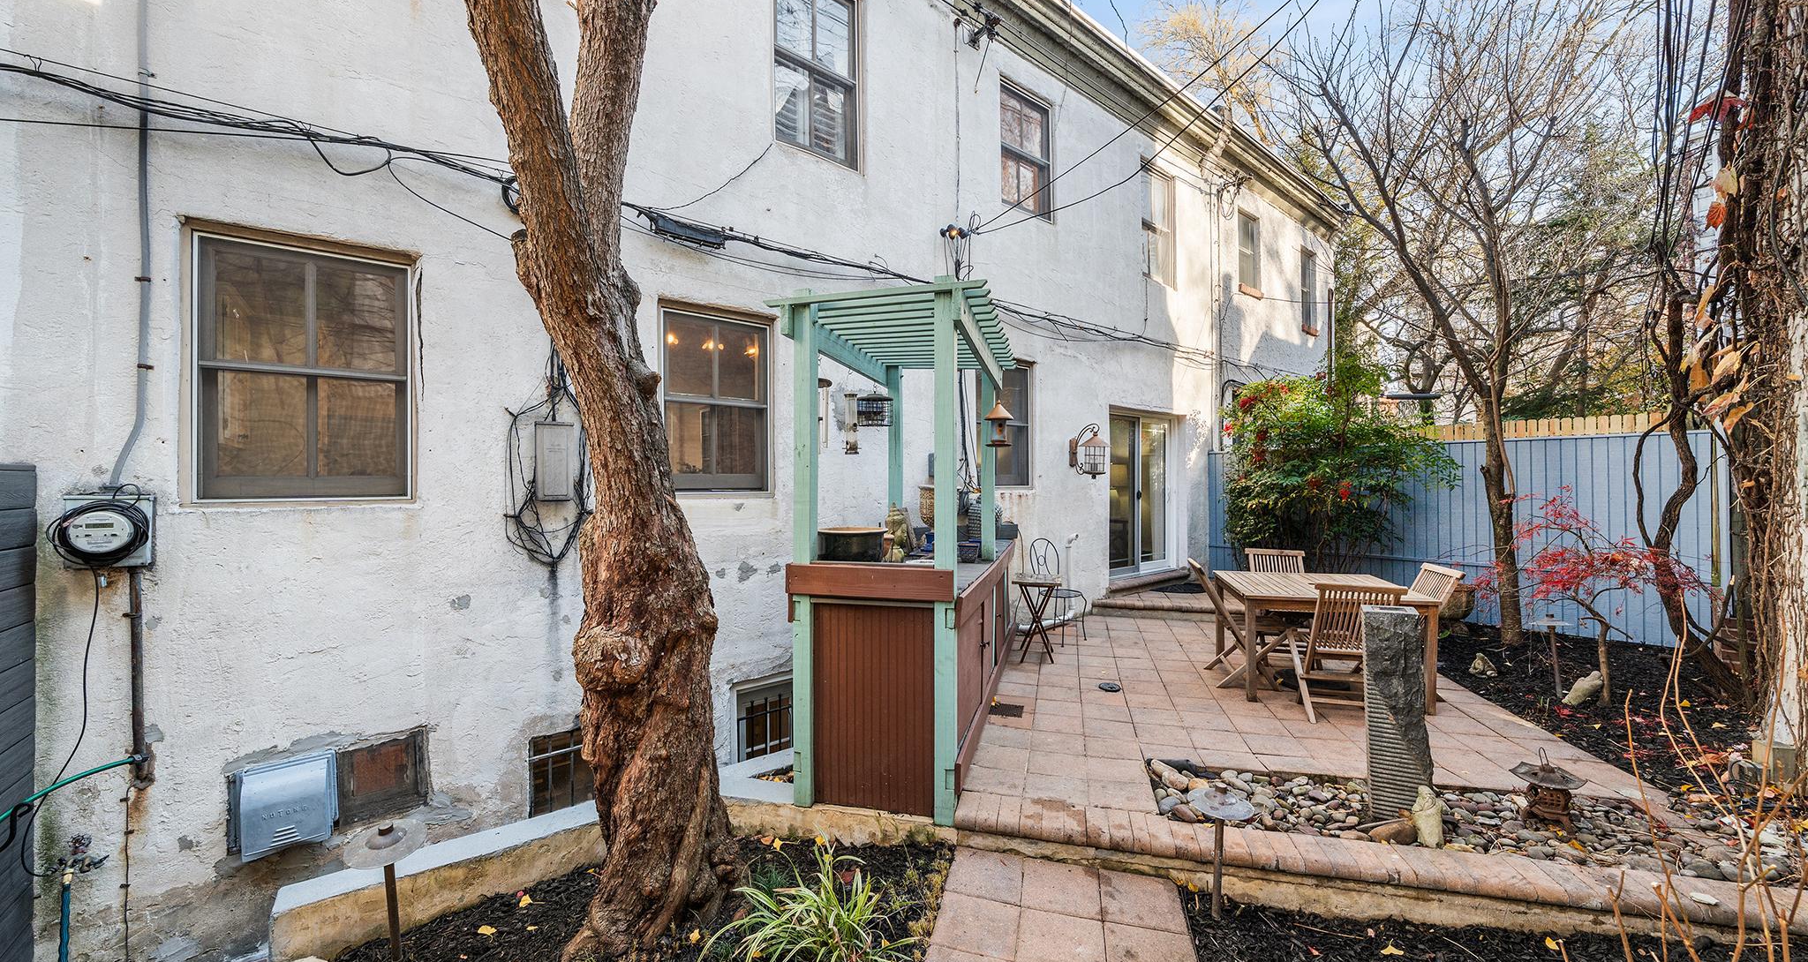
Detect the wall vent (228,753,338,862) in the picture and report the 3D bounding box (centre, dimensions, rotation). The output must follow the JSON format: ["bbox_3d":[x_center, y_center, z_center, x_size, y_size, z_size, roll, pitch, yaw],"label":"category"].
[{"bbox_3d":[-3.113,1.647,3.042,0.350,0.410,0.130,0,0,-38],"label":"wall vent"}]

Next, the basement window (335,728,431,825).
[{"bbox_3d":[-2.874,1.637,3.340,0.390,0.410,0.080,0,0,-38],"label":"basement window"}]

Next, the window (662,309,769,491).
[{"bbox_3d":[-1.399,-0.557,4.501,0.810,1.300,0.100,0,0,-38],"label":"window"}]

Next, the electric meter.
[{"bbox_3d":[-3.596,0.230,2.740,0.250,0.325,0.150,0,0,-37],"label":"electric meter"}]

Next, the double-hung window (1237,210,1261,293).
[{"bbox_3d":[5.550,-3.665,9.775,0.739,1.201,0.120,0,0,-37],"label":"double-hung window"}]

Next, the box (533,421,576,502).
[{"bbox_3d":[-2.208,-0.113,3.804,0.210,0.485,0.100,0,0,-37],"label":"box"}]

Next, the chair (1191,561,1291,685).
[{"bbox_3d":[2.654,1.125,4.783,0.630,0.910,0.480,0,0,14],"label":"chair"}]

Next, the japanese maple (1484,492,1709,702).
[{"bbox_3d":[4.952,0.815,4.279,1.100,1.500,1.150,0,0,-41],"label":"japanese maple"}]

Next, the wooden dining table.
[{"bbox_3d":[3.202,1.207,4.789,1.200,0.740,1.260,0,0,14],"label":"wooden dining table"}]

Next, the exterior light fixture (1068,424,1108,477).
[{"bbox_3d":[2.128,-0.341,6.911,0.320,0.600,0.420,0,0,-38],"label":"exterior light fixture"}]

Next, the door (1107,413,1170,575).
[{"bbox_3d":[3.188,0.211,8.118,1.780,2.060,0.120,0,0,-38],"label":"door"}]

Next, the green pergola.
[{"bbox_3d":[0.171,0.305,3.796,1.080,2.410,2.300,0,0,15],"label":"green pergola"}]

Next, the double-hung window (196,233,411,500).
[{"bbox_3d":[-3.188,-0.558,3.250,0.822,1.323,0.120,0,0,-37],"label":"double-hung window"}]

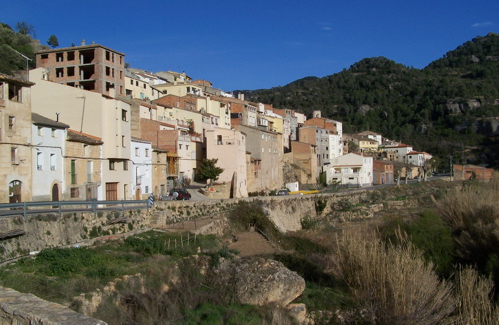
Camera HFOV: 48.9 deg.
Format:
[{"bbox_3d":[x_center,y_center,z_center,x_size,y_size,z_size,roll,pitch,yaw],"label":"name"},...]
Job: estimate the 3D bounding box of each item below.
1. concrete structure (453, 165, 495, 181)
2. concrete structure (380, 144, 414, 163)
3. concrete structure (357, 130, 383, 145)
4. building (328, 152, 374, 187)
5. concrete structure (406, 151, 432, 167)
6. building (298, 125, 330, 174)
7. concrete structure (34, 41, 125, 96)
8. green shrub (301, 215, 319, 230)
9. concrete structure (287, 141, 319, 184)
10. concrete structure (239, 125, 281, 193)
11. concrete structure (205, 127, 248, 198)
[{"bbox_3d":[70.450,3.370,173.080,10.800,4.780,5.400,0,-2,-15],"label":"concrete structure"},{"bbox_3d":[65.653,-3.661,241.794,10.800,8.805,9.000,-1,-1,33],"label":"concrete structure"},{"bbox_3d":[58.720,-11.570,267.370,8.300,7.160,7.500,0,-2,-28],"label":"concrete structure"},{"bbox_3d":[31.320,2.820,171.090,11.300,9.810,11.900,-2,-2,29],"label":"building"},{"bbox_3d":[68.465,-1.067,222.051,5.500,6.635,13.500,-1,-1,38],"label":"concrete structure"},{"bbox_3d":[21.940,-3.850,187.080,6.800,15.340,9.500,-2,-2,35],"label":"building"},{"bbox_3d":[-32.890,-16.170,106.330,14.400,9.940,8.000,-2,-2,19],"label":"concrete structure"},{"bbox_3d":[10.940,10.940,100.000,3.200,2.600,3.000,-1,-2,0],"label":"green shrub"},{"bbox_3d":[13.234,0.067,134.166,5.600,10.184,6.800,0,-1,20],"label":"concrete structure"},{"bbox_3d":[2.366,-0.496,112.696,4.700,13.368,12.500,0,-1,21],"label":"concrete structure"},{"bbox_3d":[-3.665,0.173,91.122,5.100,11.099,9.500,0,-1,10],"label":"concrete structure"}]

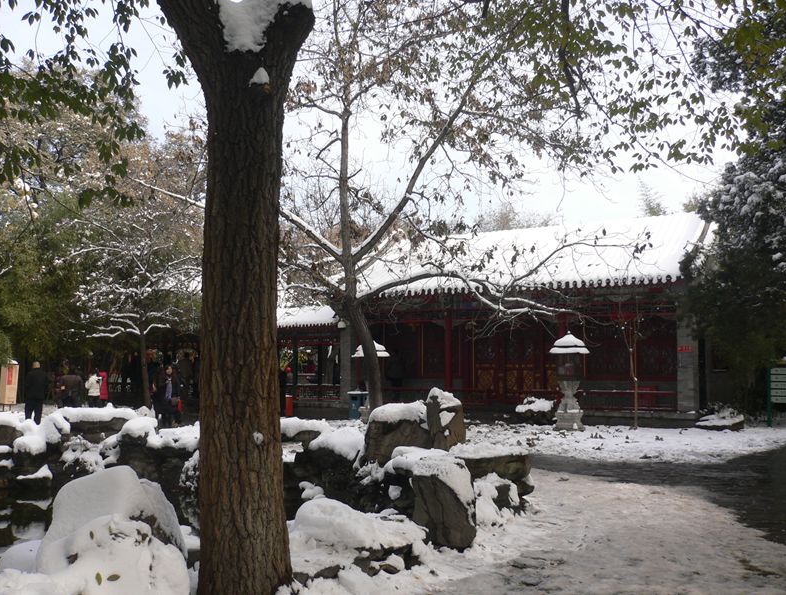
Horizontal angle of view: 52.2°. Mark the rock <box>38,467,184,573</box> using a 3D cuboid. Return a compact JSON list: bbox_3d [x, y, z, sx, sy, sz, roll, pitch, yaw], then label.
[{"bbox_3d":[-1.964,1.549,5.600,1.000,0.720,0.800,2,-5,-18],"label":"rock"}]

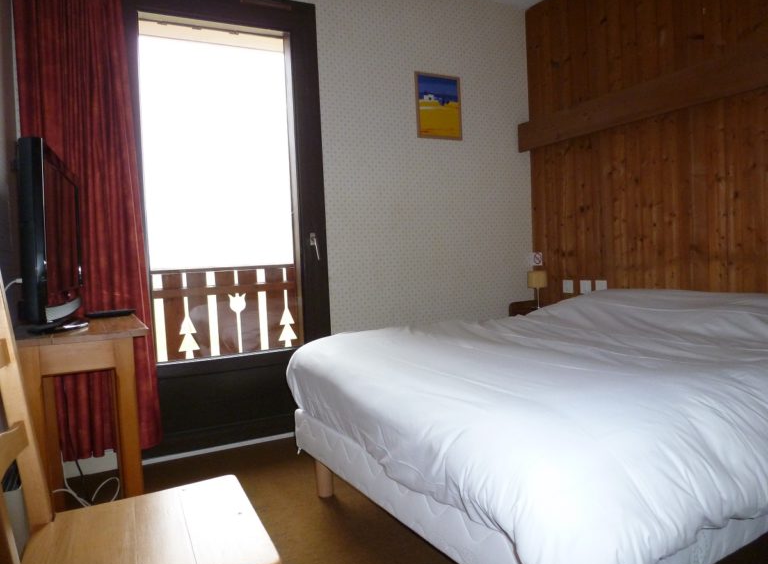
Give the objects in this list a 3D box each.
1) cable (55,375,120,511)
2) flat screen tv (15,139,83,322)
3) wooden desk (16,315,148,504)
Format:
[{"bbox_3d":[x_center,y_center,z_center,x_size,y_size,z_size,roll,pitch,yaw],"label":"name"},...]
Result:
[{"bbox_3d":[-1.202,0.638,2.149,0.280,0.460,0.280,-3,2,-31],"label":"cable"},{"bbox_3d":[-0.951,-0.108,1.523,0.140,0.482,0.550,-3,2,-23],"label":"flat screen tv"},{"bbox_3d":[-0.889,0.501,1.588,0.330,0.745,0.600,-3,2,-29],"label":"wooden desk"}]

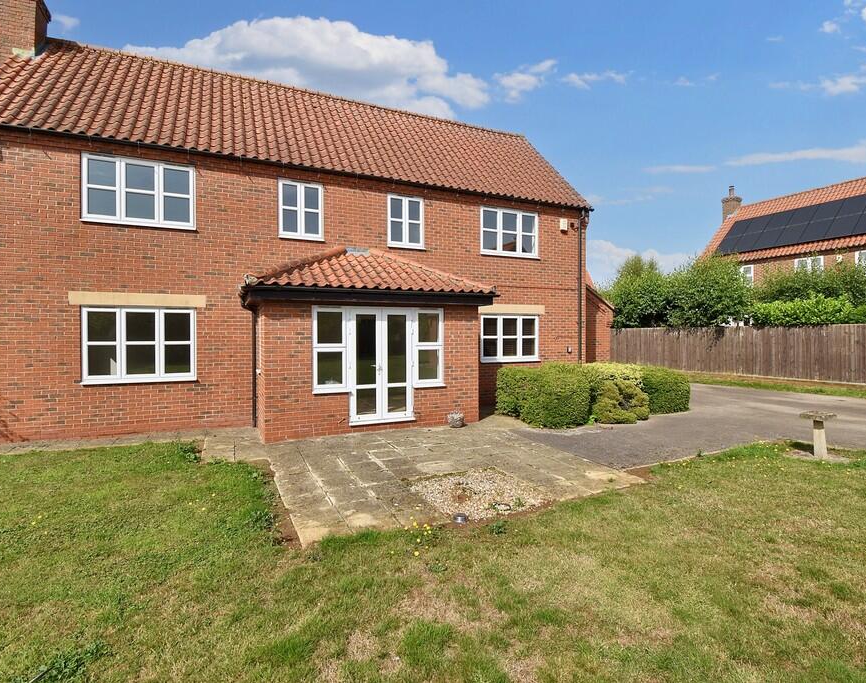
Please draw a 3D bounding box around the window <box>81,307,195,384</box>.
[{"bbox_3d":[-5.281,0.075,7.743,1.738,1.353,0.100,0,0,-23],"label":"window"}]

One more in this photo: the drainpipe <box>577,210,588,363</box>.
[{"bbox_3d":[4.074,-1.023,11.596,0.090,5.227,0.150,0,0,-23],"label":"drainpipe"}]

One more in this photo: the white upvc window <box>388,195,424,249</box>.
[{"bbox_3d":[-0.609,-2.703,9.711,0.885,1.192,0.100,0,0,-23],"label":"white upvc window"}]

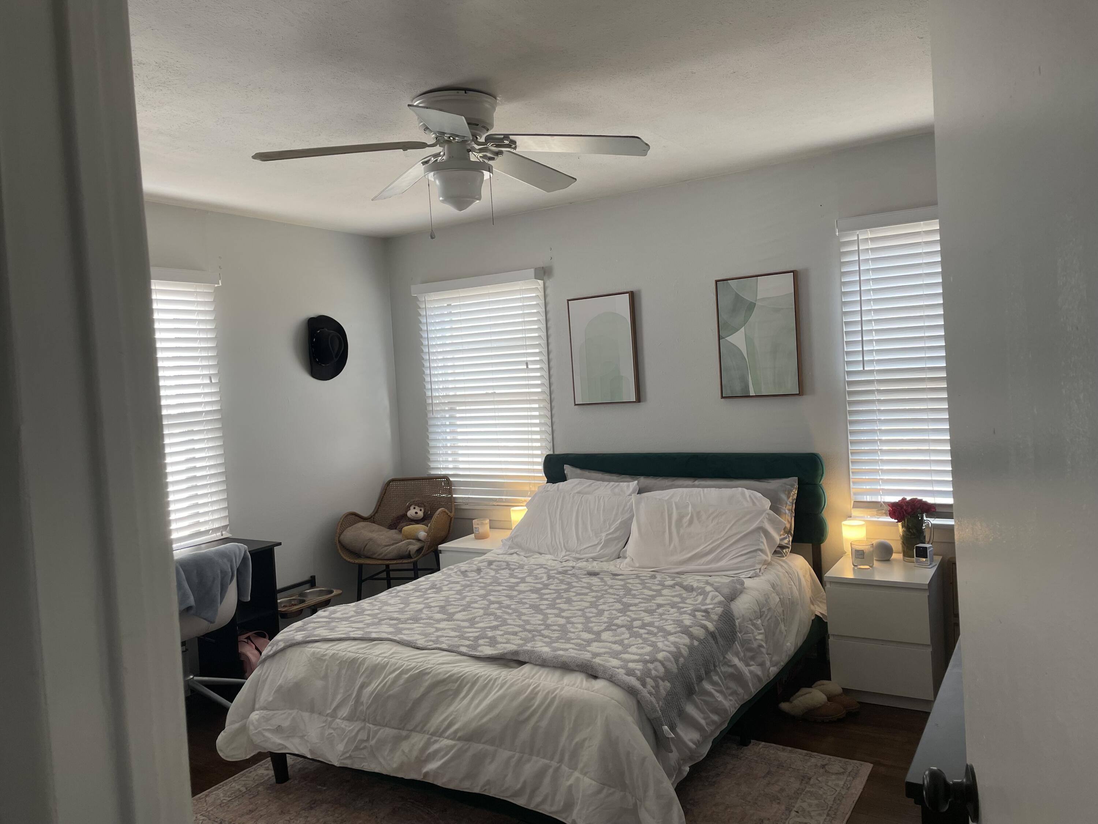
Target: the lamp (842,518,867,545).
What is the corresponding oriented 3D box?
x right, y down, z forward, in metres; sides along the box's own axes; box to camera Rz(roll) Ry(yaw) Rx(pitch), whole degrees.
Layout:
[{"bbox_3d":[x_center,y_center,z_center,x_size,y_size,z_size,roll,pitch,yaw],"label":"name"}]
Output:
[{"bbox_3d":[1.427,0.599,3.872,0.112,0.145,0.112,-2,3,32],"label":"lamp"}]

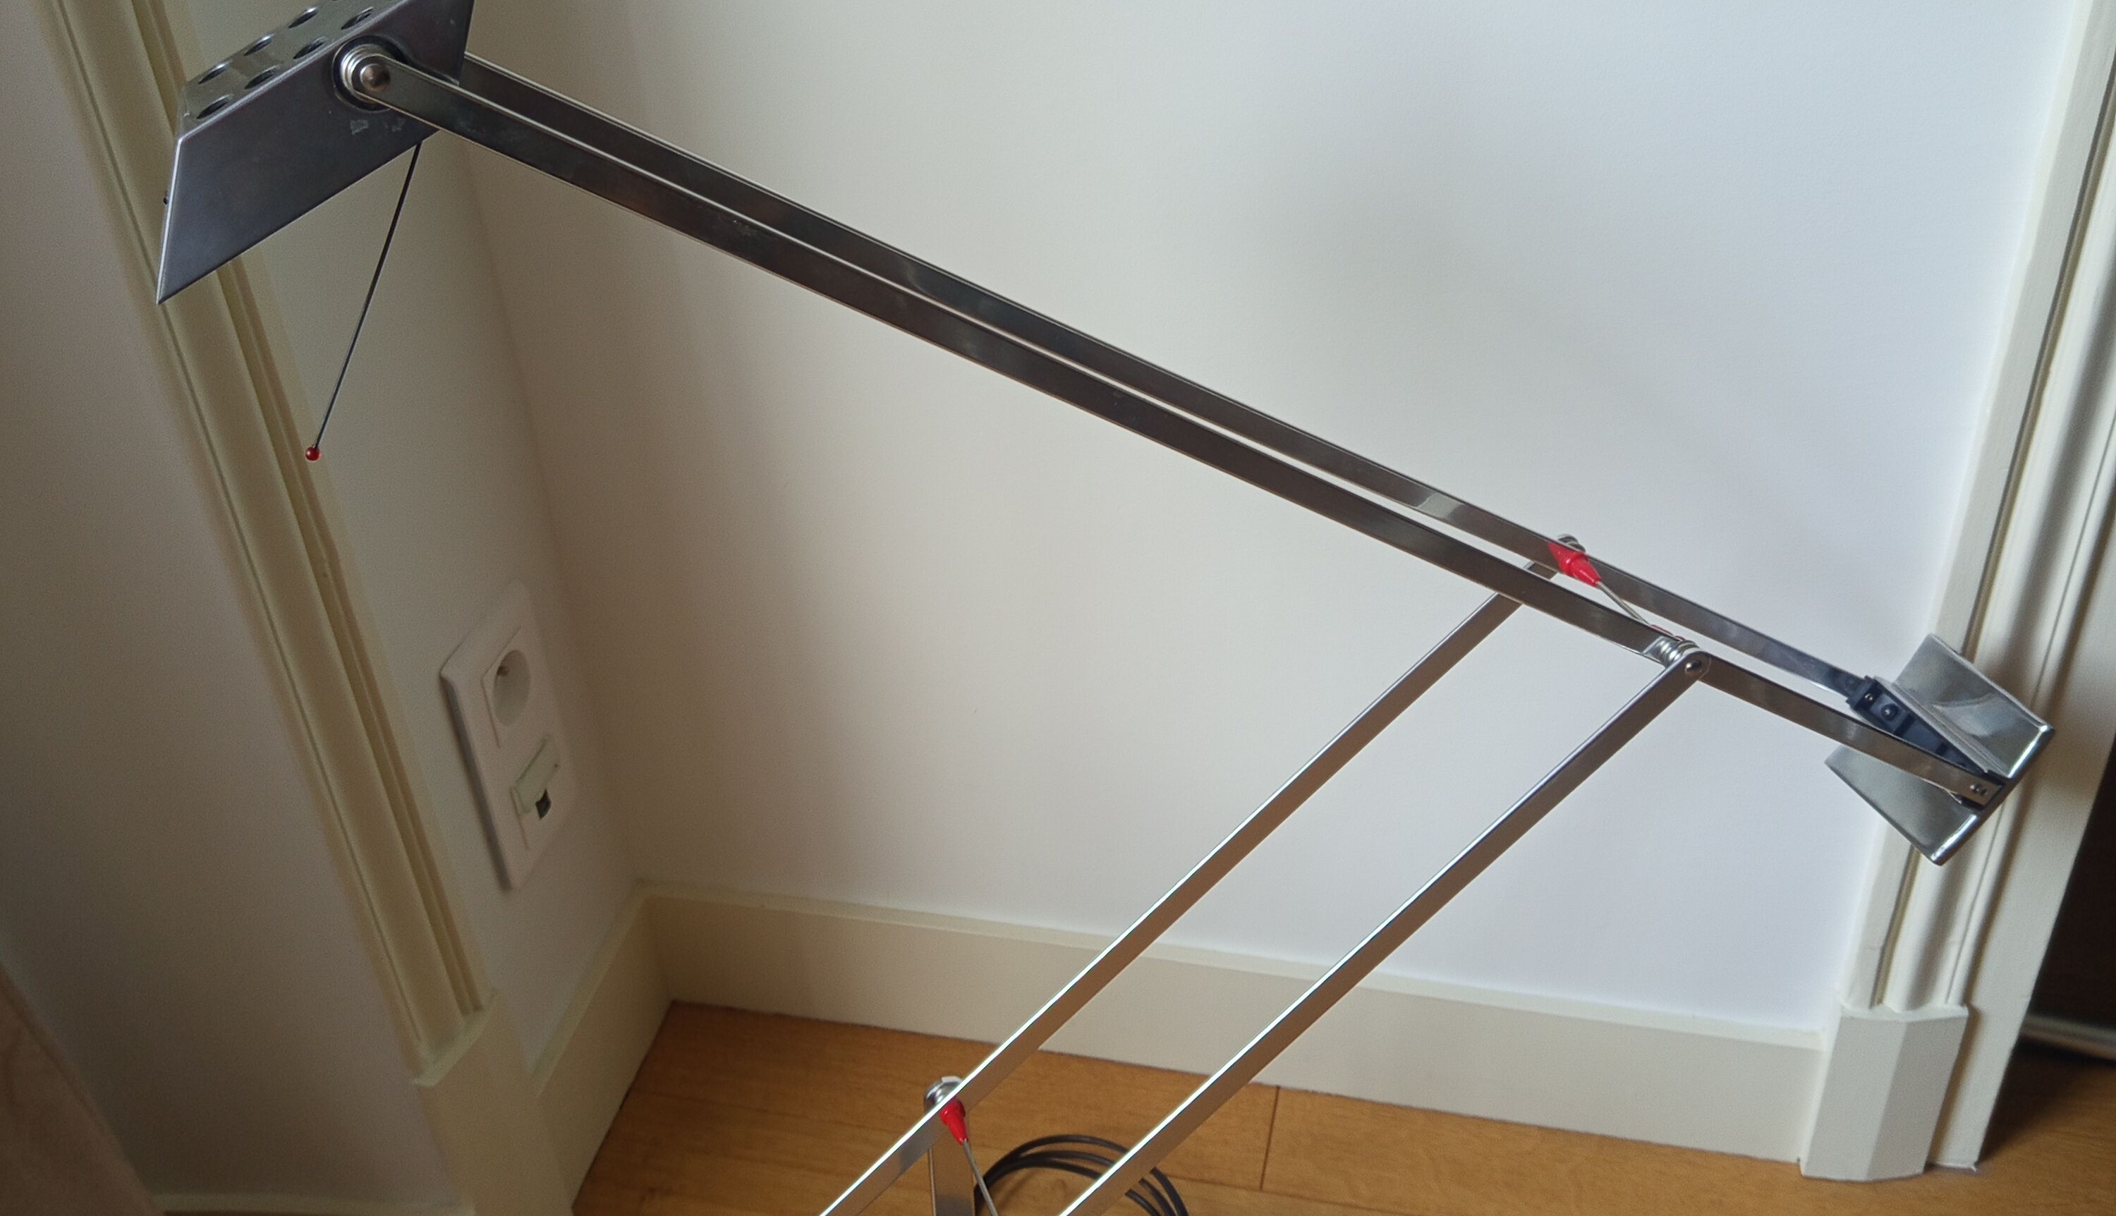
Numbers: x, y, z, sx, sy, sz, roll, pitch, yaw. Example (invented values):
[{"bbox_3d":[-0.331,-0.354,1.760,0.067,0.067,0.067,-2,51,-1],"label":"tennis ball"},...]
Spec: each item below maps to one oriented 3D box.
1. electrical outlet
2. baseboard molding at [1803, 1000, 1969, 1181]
[{"bbox_3d":[-0.293,0.074,1.058,0.011,0.152,0.082,5,35,13],"label":"electrical outlet"},{"bbox_3d":[0.458,0.268,1.083,0.071,0.129,0.025,5,35,13],"label":"baseboard molding"}]

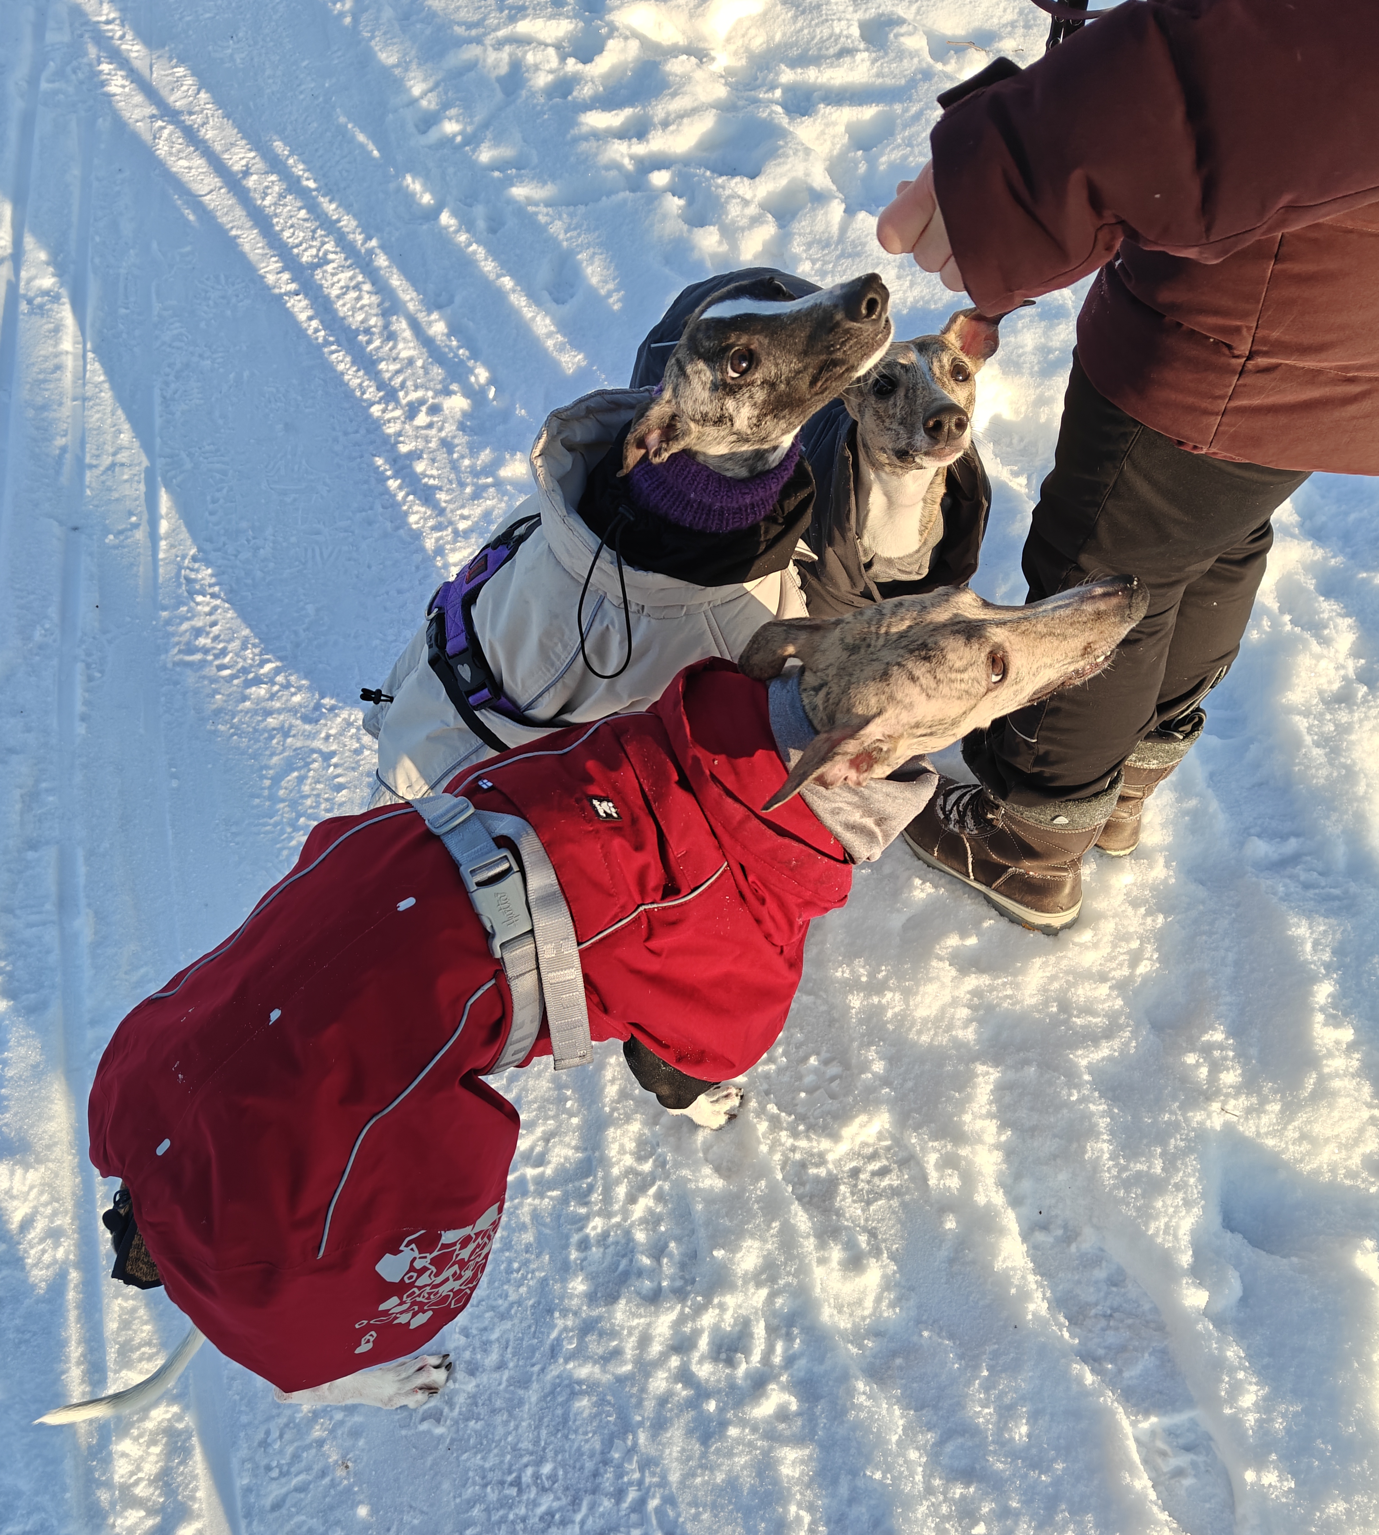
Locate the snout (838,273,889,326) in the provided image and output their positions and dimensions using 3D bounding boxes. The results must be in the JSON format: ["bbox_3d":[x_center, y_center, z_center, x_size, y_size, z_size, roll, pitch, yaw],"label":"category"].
[{"bbox_3d":[0.131,-0.353,0.960,0.036,0.034,0.037,-20,37,34],"label":"snout"}]

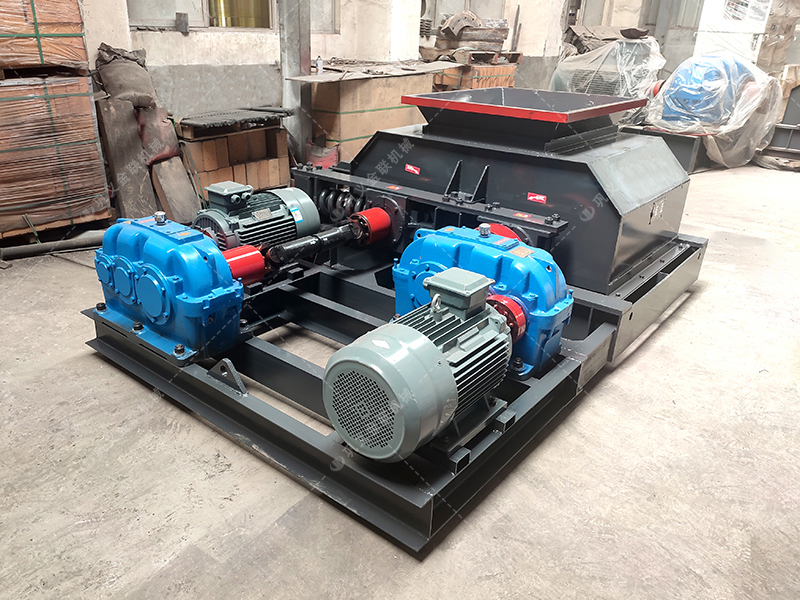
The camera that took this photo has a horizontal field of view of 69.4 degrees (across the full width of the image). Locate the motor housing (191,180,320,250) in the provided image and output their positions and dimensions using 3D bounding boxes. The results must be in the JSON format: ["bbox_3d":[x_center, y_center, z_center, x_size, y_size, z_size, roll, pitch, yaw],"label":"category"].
[{"bbox_3d":[-0.754,-0.397,3.015,0.364,0.442,0.582,19,29,35],"label":"motor housing"}]

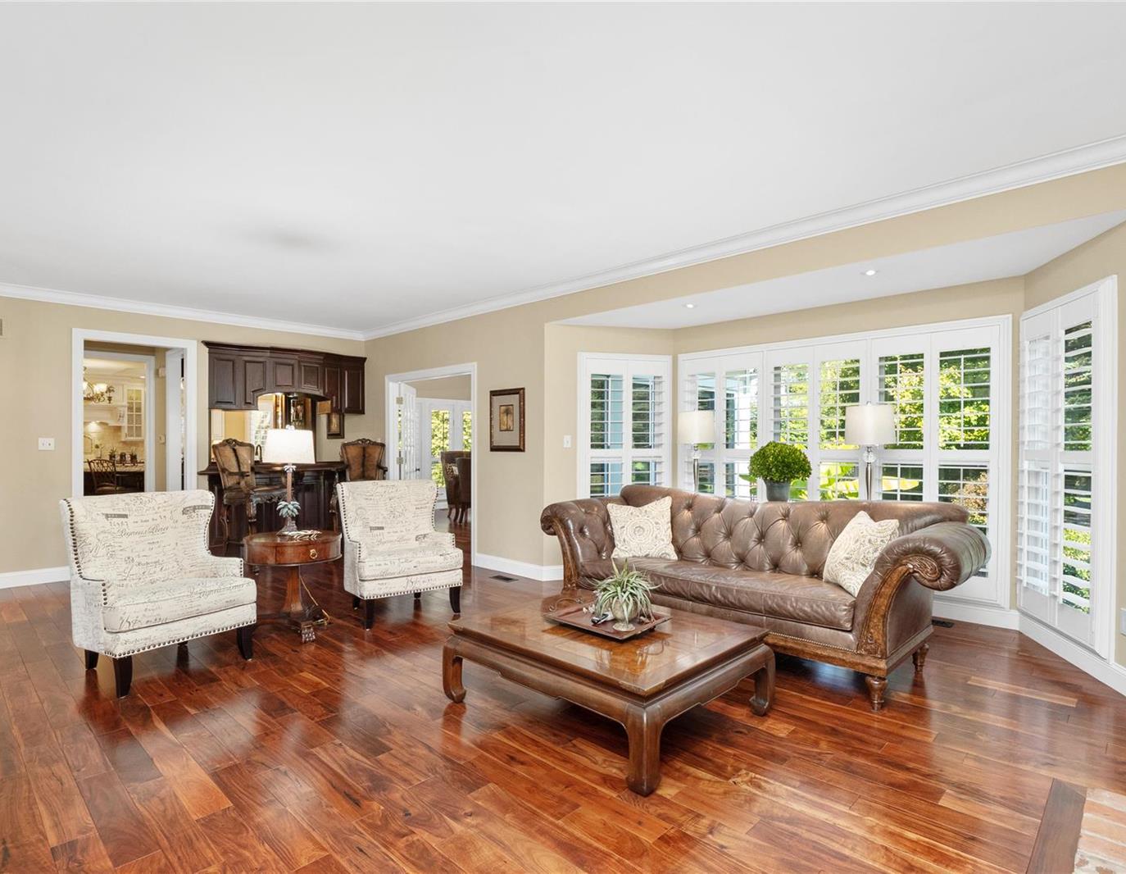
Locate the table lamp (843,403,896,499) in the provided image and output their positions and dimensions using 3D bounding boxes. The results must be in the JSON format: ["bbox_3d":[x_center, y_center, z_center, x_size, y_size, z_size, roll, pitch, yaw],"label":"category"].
[{"bbox_3d":[2.133,0.168,4.050,0.320,0.820,0.320,-1,-1,44],"label":"table lamp"}]

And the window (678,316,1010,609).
[{"bbox_3d":[2.139,0.192,4.949,2.641,2.060,0.110,-1,-1,42],"label":"window"}]

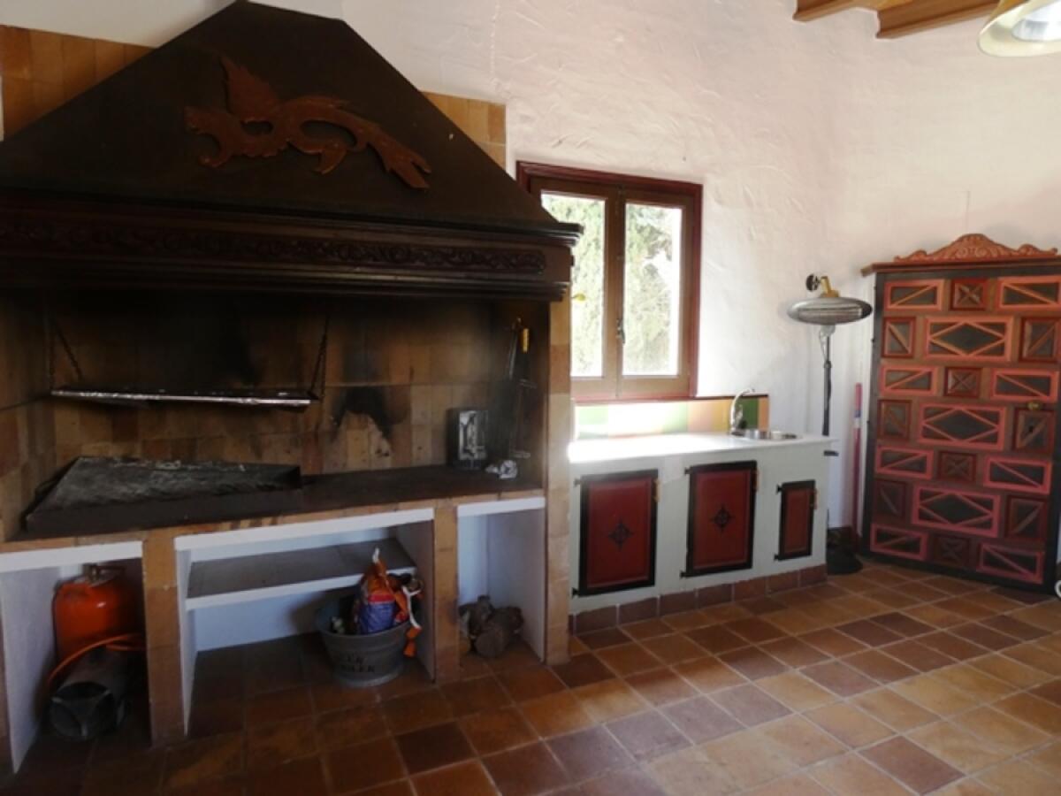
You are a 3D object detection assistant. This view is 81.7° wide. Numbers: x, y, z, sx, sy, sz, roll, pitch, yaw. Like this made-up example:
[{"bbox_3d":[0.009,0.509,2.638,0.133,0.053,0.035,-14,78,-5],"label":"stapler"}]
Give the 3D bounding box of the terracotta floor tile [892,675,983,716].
[{"bbox_3d":[1.732,1.276,2.627,0.240,0.020,0.240,-2,5,-23],"label":"terracotta floor tile"}]

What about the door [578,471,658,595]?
[{"bbox_3d":[0.474,0.716,3.268,0.473,0.638,0.025,-2,5,-23],"label":"door"}]

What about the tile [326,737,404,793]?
[{"bbox_3d":[-0.600,1.314,2.195,0.240,0.020,0.240,-2,5,-23],"label":"tile"}]

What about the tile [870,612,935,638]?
[{"bbox_3d":[2.001,1.222,3.289,0.238,0.015,0.238,-2,5,-23],"label":"tile"}]

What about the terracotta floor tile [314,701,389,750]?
[{"bbox_3d":[-0.706,1.296,2.422,0.240,0.020,0.240,-2,5,-23],"label":"terracotta floor tile"}]

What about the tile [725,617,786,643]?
[{"bbox_3d":[1.155,1.192,3.136,0.243,0.015,0.243,-2,5,-23],"label":"tile"}]

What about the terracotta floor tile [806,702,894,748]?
[{"bbox_3d":[1.255,1.293,2.422,0.240,0.020,0.240,-2,5,-23],"label":"terracotta floor tile"}]

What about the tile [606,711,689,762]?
[{"bbox_3d":[0.432,1.263,2.294,0.243,0.015,0.243,-2,5,-23],"label":"tile"}]

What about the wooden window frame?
[{"bbox_3d":[0.512,-0.664,3.760,1.290,1.380,0.090,-2,5,-23],"label":"wooden window frame"}]

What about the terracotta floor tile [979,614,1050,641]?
[{"bbox_3d":[2.502,1.192,3.173,0.238,0.015,0.238,-2,5,-23],"label":"terracotta floor tile"}]

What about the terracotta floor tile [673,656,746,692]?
[{"bbox_3d":[0.794,1.227,2.719,0.243,0.015,0.243,-2,5,-23],"label":"terracotta floor tile"}]

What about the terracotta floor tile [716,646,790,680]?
[{"bbox_3d":[1.050,1.256,2.898,0.240,0.020,0.240,-2,5,-23],"label":"terracotta floor tile"}]

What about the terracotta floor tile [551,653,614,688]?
[{"bbox_3d":[0.243,1.257,2.819,0.237,0.015,0.237,-2,5,-23],"label":"terracotta floor tile"}]

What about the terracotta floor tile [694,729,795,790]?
[{"bbox_3d":[0.762,1.271,2.159,0.238,0.015,0.238,-2,5,-23],"label":"terracotta floor tile"}]

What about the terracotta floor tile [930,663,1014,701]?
[{"bbox_3d":[1.963,1.268,2.719,0.238,0.015,0.238,-2,5,-23],"label":"terracotta floor tile"}]

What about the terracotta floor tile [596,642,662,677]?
[{"bbox_3d":[0.485,1.257,2.932,0.238,0.015,0.238,-2,5,-23],"label":"terracotta floor tile"}]

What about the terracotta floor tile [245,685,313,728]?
[{"bbox_3d":[-1.015,1.252,2.487,0.243,0.015,0.243,-2,5,-23],"label":"terracotta floor tile"}]

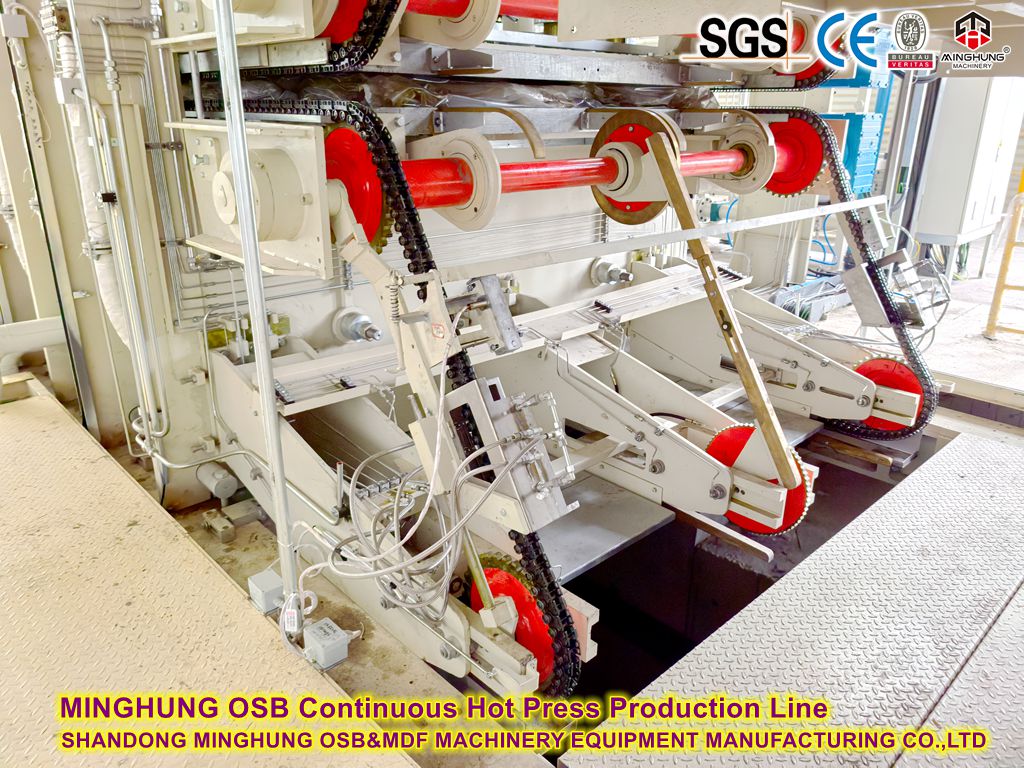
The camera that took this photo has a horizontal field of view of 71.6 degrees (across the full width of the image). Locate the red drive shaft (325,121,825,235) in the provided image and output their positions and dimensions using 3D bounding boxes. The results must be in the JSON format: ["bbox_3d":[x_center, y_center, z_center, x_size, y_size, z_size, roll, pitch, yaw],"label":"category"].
[{"bbox_3d":[0.481,-0.849,2.805,2.566,0.390,0.390,-18,27,-39],"label":"red drive shaft"}]

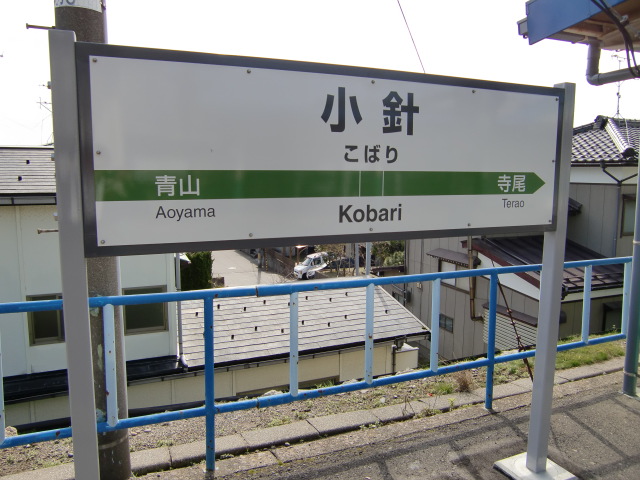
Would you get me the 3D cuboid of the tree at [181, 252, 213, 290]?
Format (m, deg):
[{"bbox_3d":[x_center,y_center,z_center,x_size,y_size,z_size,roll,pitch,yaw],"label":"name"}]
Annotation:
[{"bbox_3d":[-6.560,1.673,27.500,1.800,2.800,1.800,1,8,0],"label":"tree"}]

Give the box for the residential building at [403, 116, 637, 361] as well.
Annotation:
[{"bbox_3d":[8.610,-0.161,18.125,9.700,8.700,8.200,-3,9,-23],"label":"residential building"}]

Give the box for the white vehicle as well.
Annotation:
[{"bbox_3d":[-0.398,1.920,37.500,1.500,1.600,3.500,8,11,41],"label":"white vehicle"}]

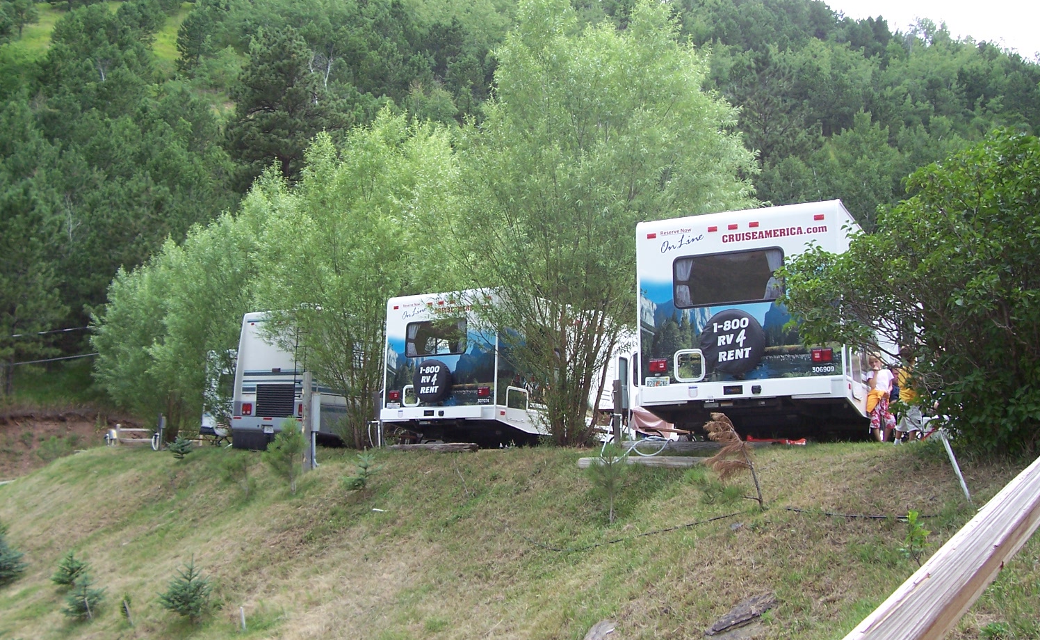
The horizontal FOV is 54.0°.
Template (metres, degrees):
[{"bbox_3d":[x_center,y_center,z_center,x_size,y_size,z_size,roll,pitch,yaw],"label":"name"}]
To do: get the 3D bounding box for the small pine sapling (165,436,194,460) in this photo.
[{"bbox_3d":[-7.935,2.973,23.808,0.629,0.545,0.629,3,-8,-18],"label":"small pine sapling"}]

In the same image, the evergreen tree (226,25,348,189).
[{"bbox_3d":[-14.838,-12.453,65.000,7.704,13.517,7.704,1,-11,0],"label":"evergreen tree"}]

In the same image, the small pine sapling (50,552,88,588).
[{"bbox_3d":[-5.562,3.081,12.600,0.471,0.449,0.471,1,-11,0],"label":"small pine sapling"}]

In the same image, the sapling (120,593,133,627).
[{"bbox_3d":[-4.154,3.062,10.800,0.155,0.349,0.155,1,-11,0],"label":"sapling"}]

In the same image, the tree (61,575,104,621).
[{"bbox_3d":[-4.750,3.023,11.100,0.468,0.496,0.468,1,-11,0],"label":"tree"}]

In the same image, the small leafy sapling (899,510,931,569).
[{"bbox_3d":[2.667,1.500,6.900,0.225,0.440,0.225,1,-11,0],"label":"small leafy sapling"}]

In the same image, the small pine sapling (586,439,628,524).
[{"bbox_3d":[0.834,1.544,9.800,0.398,0.801,0.398,1,-11,0],"label":"small pine sapling"}]

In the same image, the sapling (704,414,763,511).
[{"bbox_3d":[1.572,1.034,7.531,0.434,0.718,0.369,-1,-8,12],"label":"sapling"}]

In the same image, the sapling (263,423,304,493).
[{"bbox_3d":[-3.200,1.862,13.872,0.527,0.973,0.527,2,-8,-13],"label":"sapling"}]

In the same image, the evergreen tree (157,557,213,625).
[{"bbox_3d":[-2.520,2.035,7.689,0.402,0.494,0.402,3,-8,-17],"label":"evergreen tree"}]

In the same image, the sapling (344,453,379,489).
[{"bbox_3d":[-1.958,1.863,12.561,0.425,0.474,0.425,2,-8,-9],"label":"sapling"}]

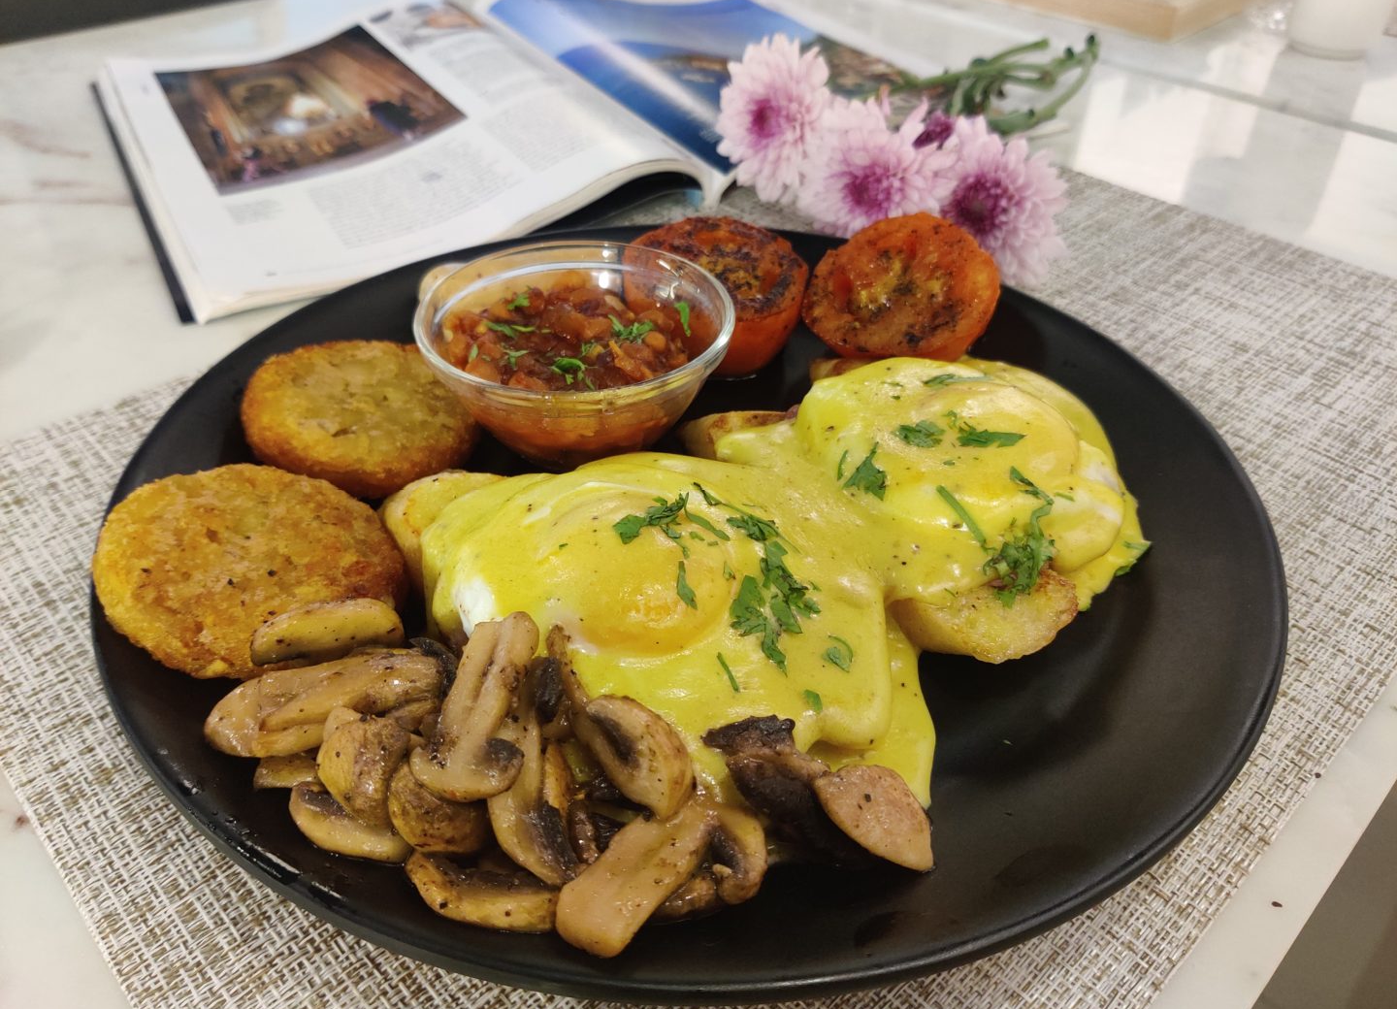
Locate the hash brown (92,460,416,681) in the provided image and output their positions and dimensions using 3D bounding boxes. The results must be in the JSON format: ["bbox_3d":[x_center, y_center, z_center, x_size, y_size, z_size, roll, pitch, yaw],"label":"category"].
[{"bbox_3d":[-0.094,0.013,0.234,0.063,0.016,0.063,16,33,-12],"label":"hash brown"}]

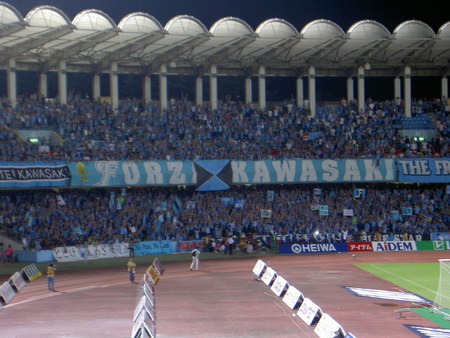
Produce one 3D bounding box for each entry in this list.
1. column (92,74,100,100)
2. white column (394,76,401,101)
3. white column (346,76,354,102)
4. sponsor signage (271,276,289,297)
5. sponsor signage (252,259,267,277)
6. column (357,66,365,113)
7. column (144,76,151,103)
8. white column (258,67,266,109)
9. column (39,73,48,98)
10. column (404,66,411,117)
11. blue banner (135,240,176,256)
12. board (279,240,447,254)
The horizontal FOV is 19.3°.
[{"bbox_3d":[-12.755,-7.860,132.000,0.600,2.890,0.600,-1,0,-29],"label":"column"},{"bbox_3d":[19.855,-8.952,152.261,0.620,3.328,0.620,-1,0,-5],"label":"white column"},{"bbox_3d":[14.360,-8.853,151.559,0.630,3.427,0.630,-1,0,-9],"label":"white column"},{"bbox_3d":[3.572,7.151,81.184,1.001,0.797,5.251,-1,0,-4],"label":"sponsor signage"},{"bbox_3d":[2.557,6.880,90.465,0.950,1.000,4.800,-1,0,-4],"label":"sponsor signage"},{"bbox_3d":[14.013,-7.974,136.500,0.600,5.140,0.600,-1,0,-8],"label":"column"},{"bbox_3d":[-8.330,-8.493,144.461,0.640,3.267,0.640,-1,0,-26],"label":"column"},{"bbox_3d":[3.796,-7.911,134.300,0.600,4.990,0.600,-1,0,-16],"label":"white column"},{"bbox_3d":[-17.648,-7.827,129.000,0.600,2.920,0.600,-1,0,-34],"label":"column"},{"bbox_3d":[20.387,-8.561,147.798,0.660,5.760,0.660,-1,0,-5],"label":"column"},{"bbox_3d":[-6.003,6.850,114.600,4.200,1.100,0.100,-1,0,-35],"label":"blue banner"},{"bbox_3d":[12.480,6.723,115.052,15.500,0.920,0.150,-1,0,-4],"label":"board"}]

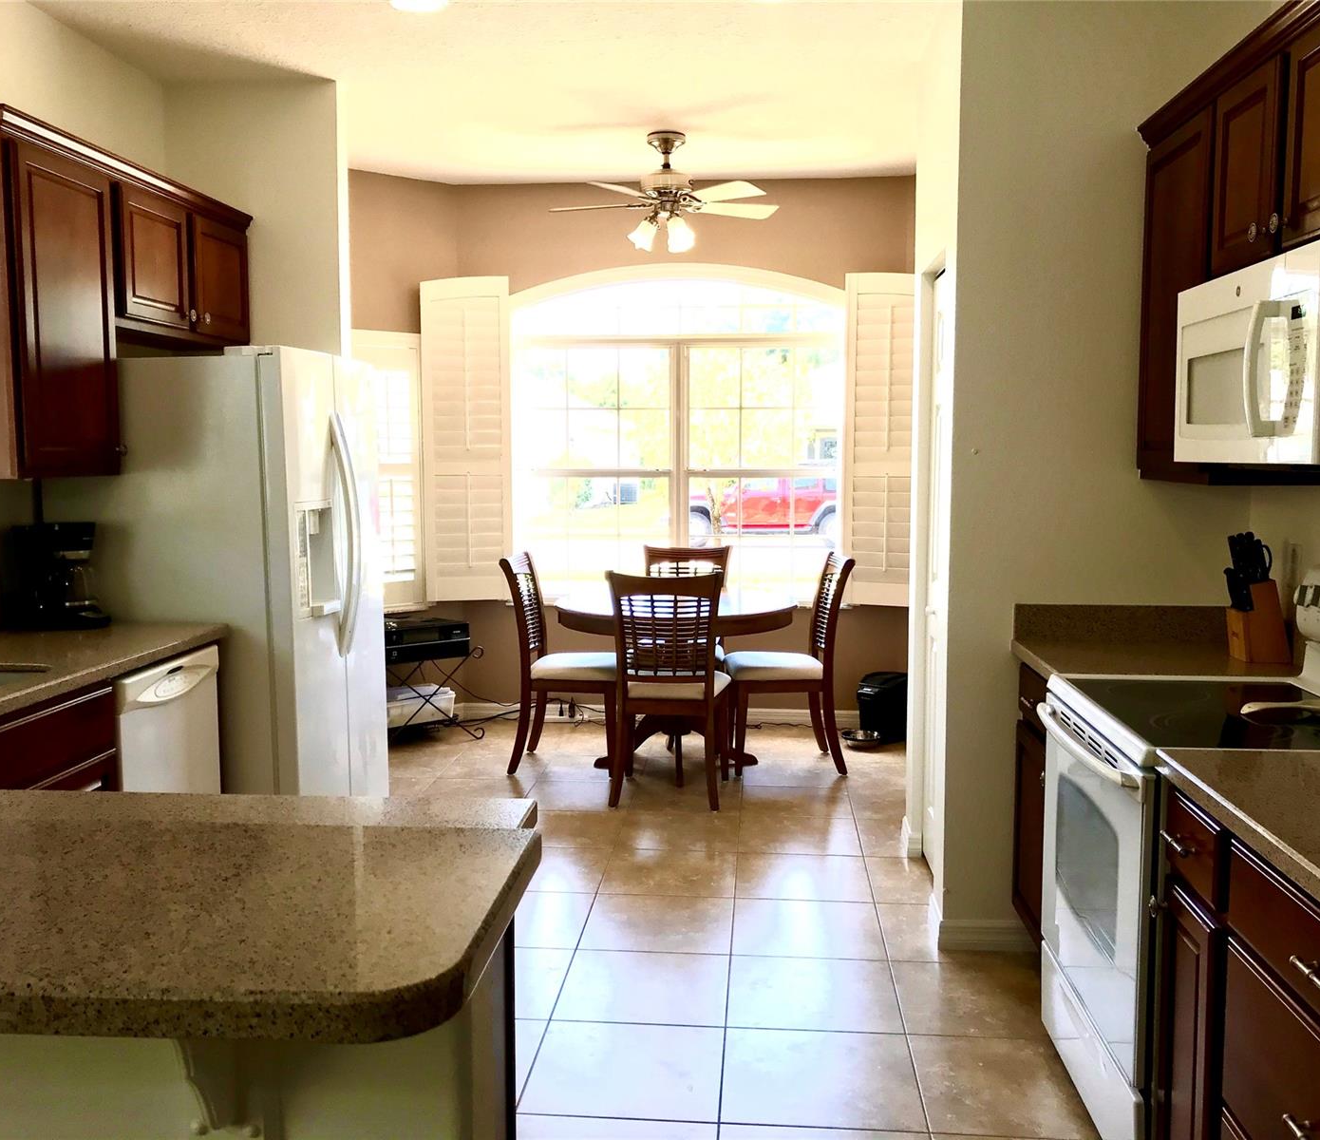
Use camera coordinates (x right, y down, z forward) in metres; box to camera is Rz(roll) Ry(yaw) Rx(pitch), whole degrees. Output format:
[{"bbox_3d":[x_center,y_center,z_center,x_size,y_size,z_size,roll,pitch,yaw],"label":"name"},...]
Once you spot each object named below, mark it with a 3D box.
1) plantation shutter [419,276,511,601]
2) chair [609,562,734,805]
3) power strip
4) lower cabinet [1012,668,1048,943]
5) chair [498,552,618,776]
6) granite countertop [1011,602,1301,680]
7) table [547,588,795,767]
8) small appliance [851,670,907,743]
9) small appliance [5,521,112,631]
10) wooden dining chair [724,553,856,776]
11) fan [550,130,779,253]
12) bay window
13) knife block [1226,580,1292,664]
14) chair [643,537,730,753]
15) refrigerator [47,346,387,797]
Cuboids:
[{"bbox_3d":[-1.033,-0.686,6.539,0.470,1.720,0.060,-1,6,-5],"label":"plantation shutter"},{"bbox_3d":[0.047,0.470,5.235,0.490,0.985,0.560,1,6,7],"label":"chair"},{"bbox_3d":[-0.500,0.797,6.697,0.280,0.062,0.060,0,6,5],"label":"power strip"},{"bbox_3d":[1.319,0.710,3.317,0.620,0.880,0.470,0,6,5],"label":"lower cabinet"},{"bbox_3d":[-0.413,0.422,5.715,0.560,0.985,0.490,1,6,7],"label":"chair"},{"bbox_3d":[1.312,0.191,3.242,0.655,0.138,0.565,1,6,5],"label":"granite countertop"},{"bbox_3d":[0.076,0.535,5.713,1.117,0.762,1.117,1,6,5],"label":"table"},{"bbox_3d":[1.194,0.684,6.326,0.210,0.350,0.330,5,8,44],"label":"small appliance"},{"bbox_3d":[-1.886,0.020,3.879,0.295,0.336,0.190,0,6,5],"label":"small appliance"},{"bbox_3d":[0.582,0.422,5.734,0.560,0.985,0.490,0,6,-2],"label":"wooden dining chair"},{"bbox_3d":[0.033,-1.677,5.462,1.060,0.510,1.060,0,6,5],"label":"fan"},{"bbox_3d":[0.086,-0.714,6.518,1.780,1.760,0.120,1,6,5],"label":"bay window"},{"bbox_3d":[1.563,0.128,3.197,0.122,0.211,0.100,1,6,7],"label":"knife block"},{"bbox_3d":[0.123,0.384,6.219,0.470,0.975,0.570,0,6,5],"label":"chair"},{"bbox_3d":[-1.495,0.159,4.397,0.860,1.785,0.915,0,6,5],"label":"refrigerator"}]

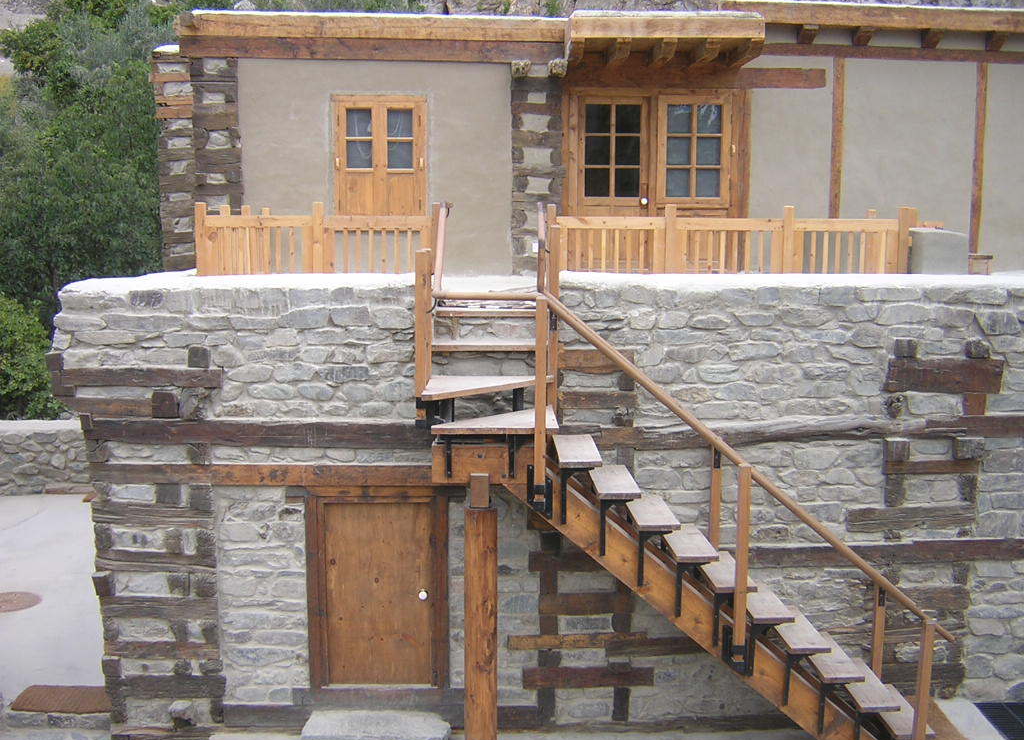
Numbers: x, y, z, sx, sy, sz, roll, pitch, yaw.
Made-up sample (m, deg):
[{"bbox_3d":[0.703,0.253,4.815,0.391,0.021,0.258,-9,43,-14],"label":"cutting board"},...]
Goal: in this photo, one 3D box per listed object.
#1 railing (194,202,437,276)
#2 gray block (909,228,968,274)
[{"bbox_3d":[-1.587,-1.026,8.658,1.943,0.656,0.134,0,8,-3],"label":"railing"},{"bbox_3d":[3.708,-1.003,9.335,0.466,0.427,0.320,0,8,-1],"label":"gray block"}]

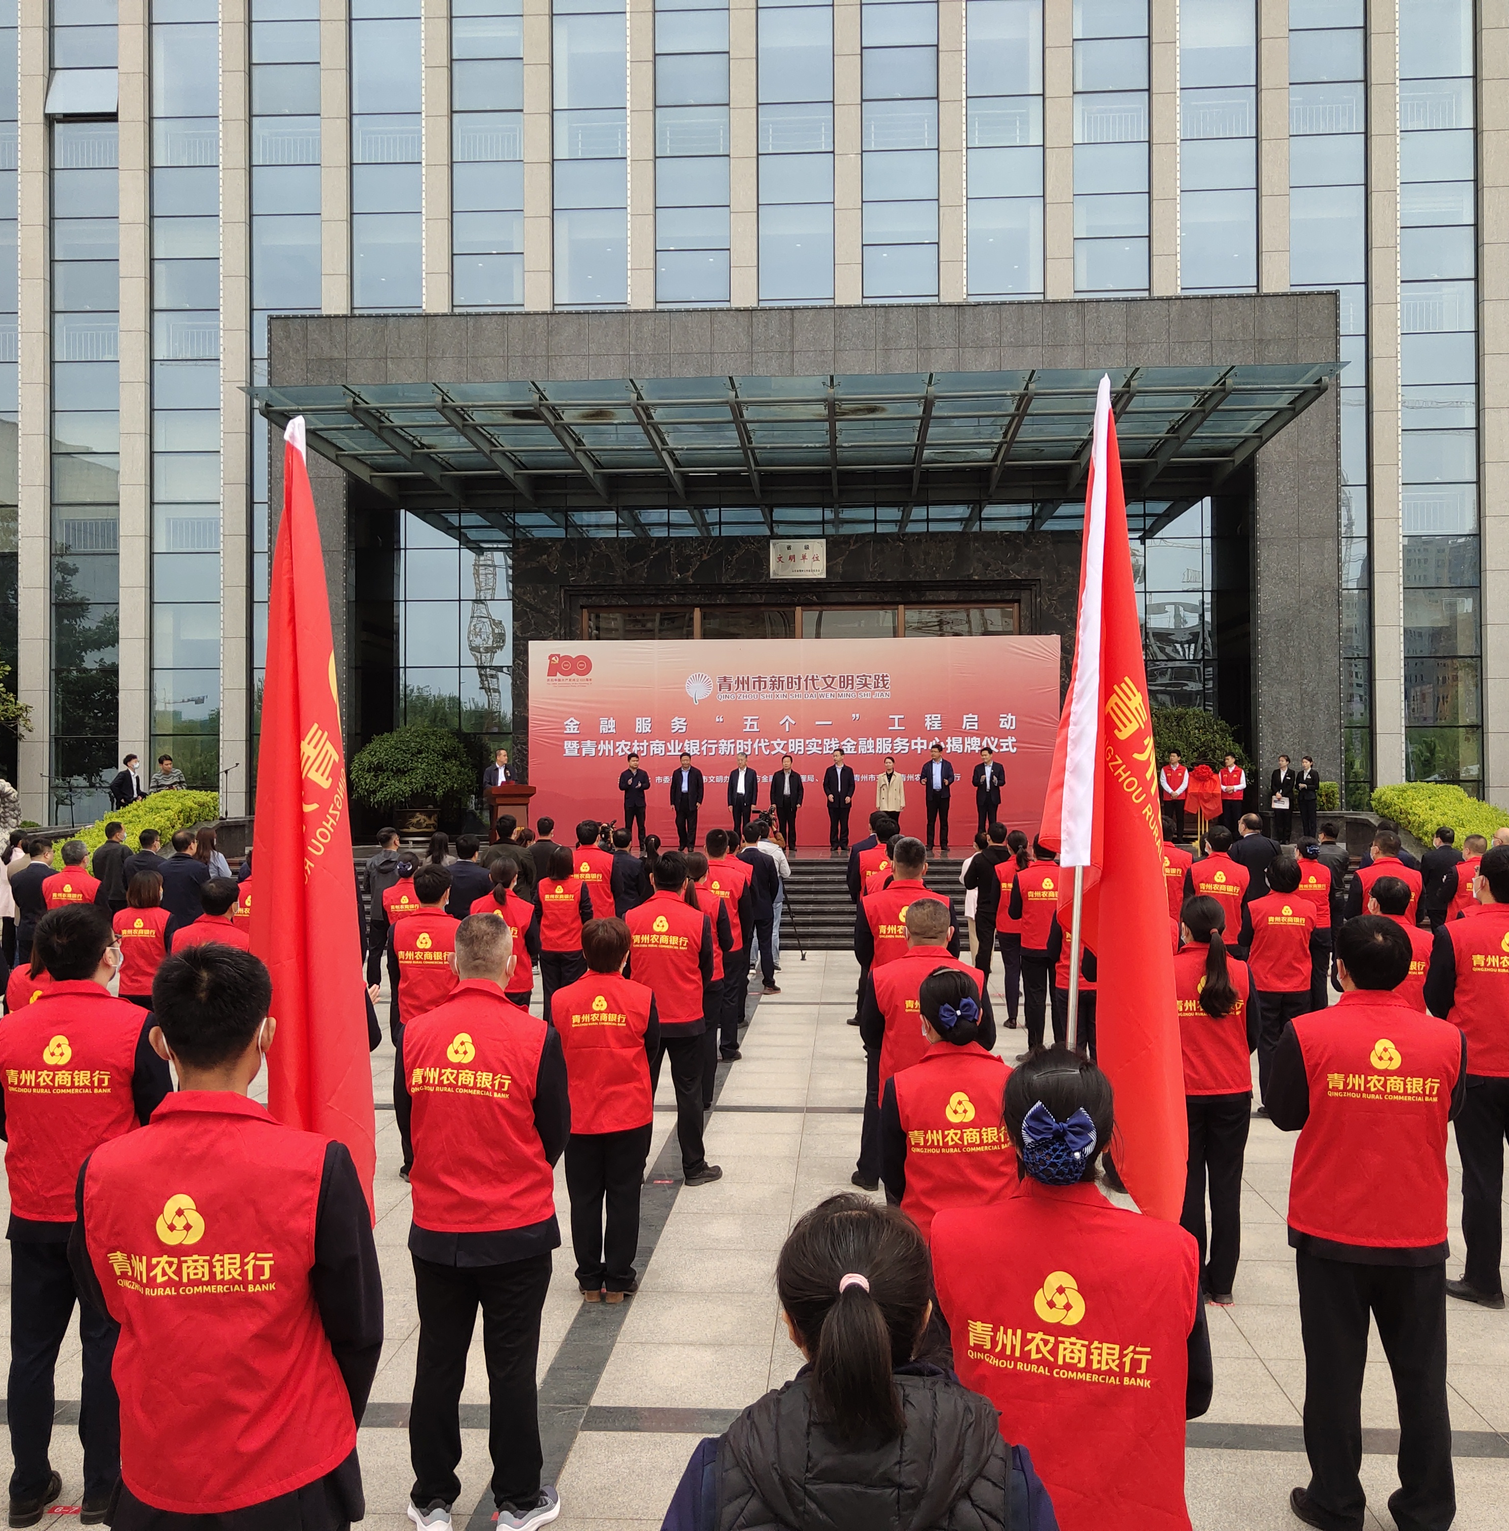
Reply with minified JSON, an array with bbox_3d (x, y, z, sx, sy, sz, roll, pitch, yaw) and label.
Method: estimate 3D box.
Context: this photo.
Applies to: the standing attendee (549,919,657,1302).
[{"bbox_3d":[-0.632,1.440,7.380,0.500,1.600,0.340,0,-1,6],"label":"standing attendee"}]

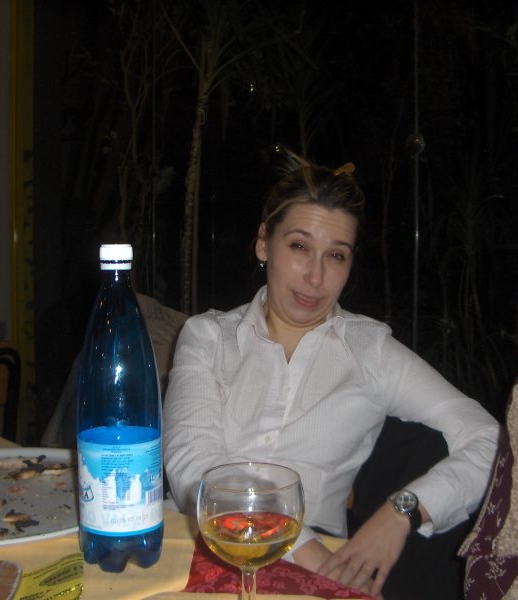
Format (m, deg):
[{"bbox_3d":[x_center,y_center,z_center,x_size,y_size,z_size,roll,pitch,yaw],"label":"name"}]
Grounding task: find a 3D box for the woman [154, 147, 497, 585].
[{"bbox_3d":[0.070,0.394,1.010,0.550,1.180,0.720,1,4,16],"label":"woman"}]

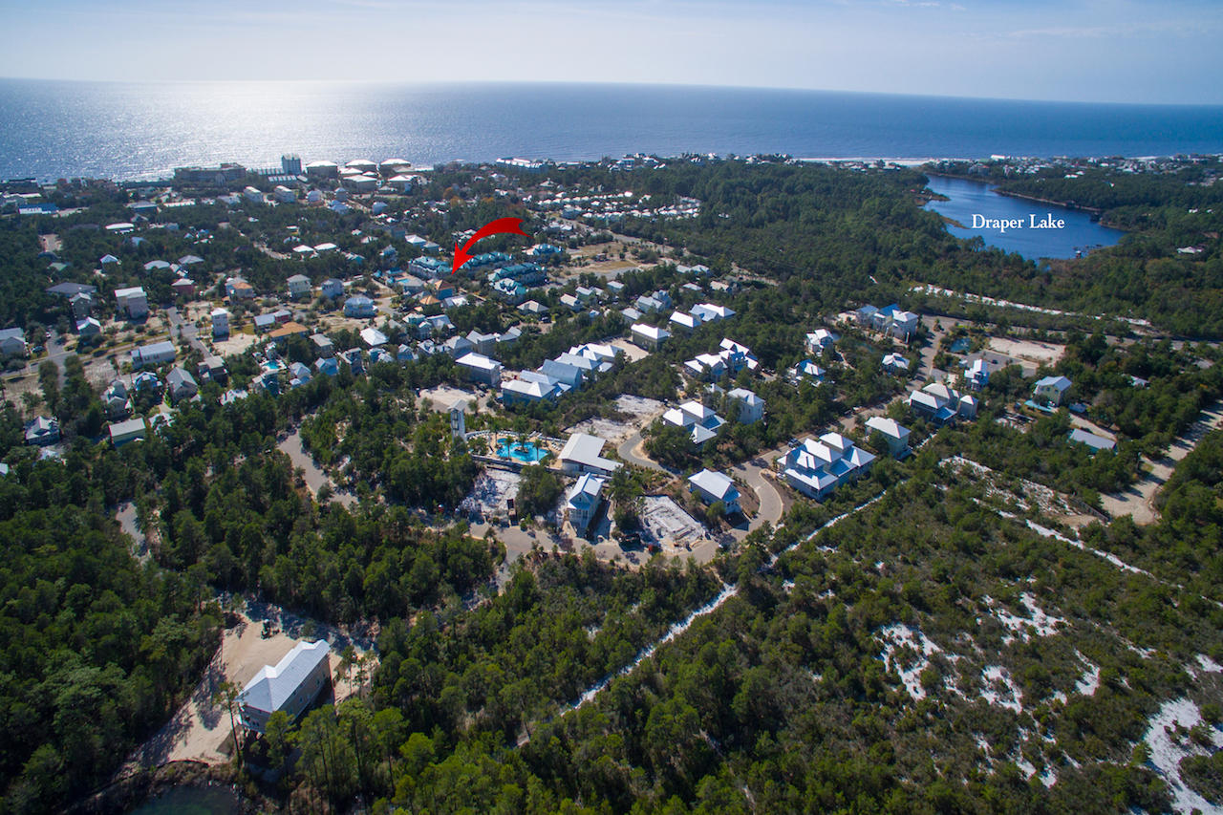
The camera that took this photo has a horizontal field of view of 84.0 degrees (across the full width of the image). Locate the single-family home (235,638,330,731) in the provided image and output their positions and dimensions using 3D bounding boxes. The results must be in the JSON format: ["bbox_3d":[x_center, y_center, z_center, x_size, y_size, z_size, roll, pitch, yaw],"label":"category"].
[{"bbox_3d":[-64.340,55.490,134.720,9.130,12.860,17.010,8,26,14],"label":"single-family home"}]

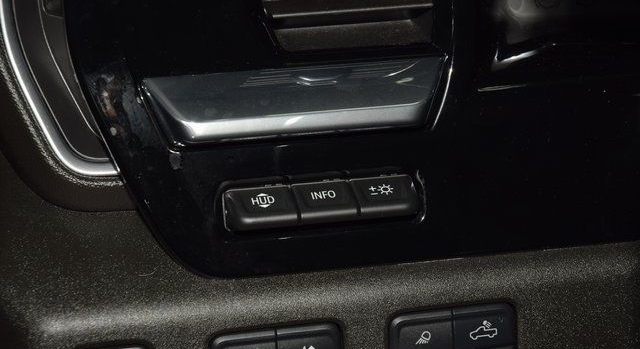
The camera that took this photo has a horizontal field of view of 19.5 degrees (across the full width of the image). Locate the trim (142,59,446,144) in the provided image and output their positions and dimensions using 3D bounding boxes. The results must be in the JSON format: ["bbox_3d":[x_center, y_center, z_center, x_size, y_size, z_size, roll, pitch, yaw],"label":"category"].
[{"bbox_3d":[-0.006,-0.028,0.700,0.117,0.018,0.027,-5,21,-13],"label":"trim"}]

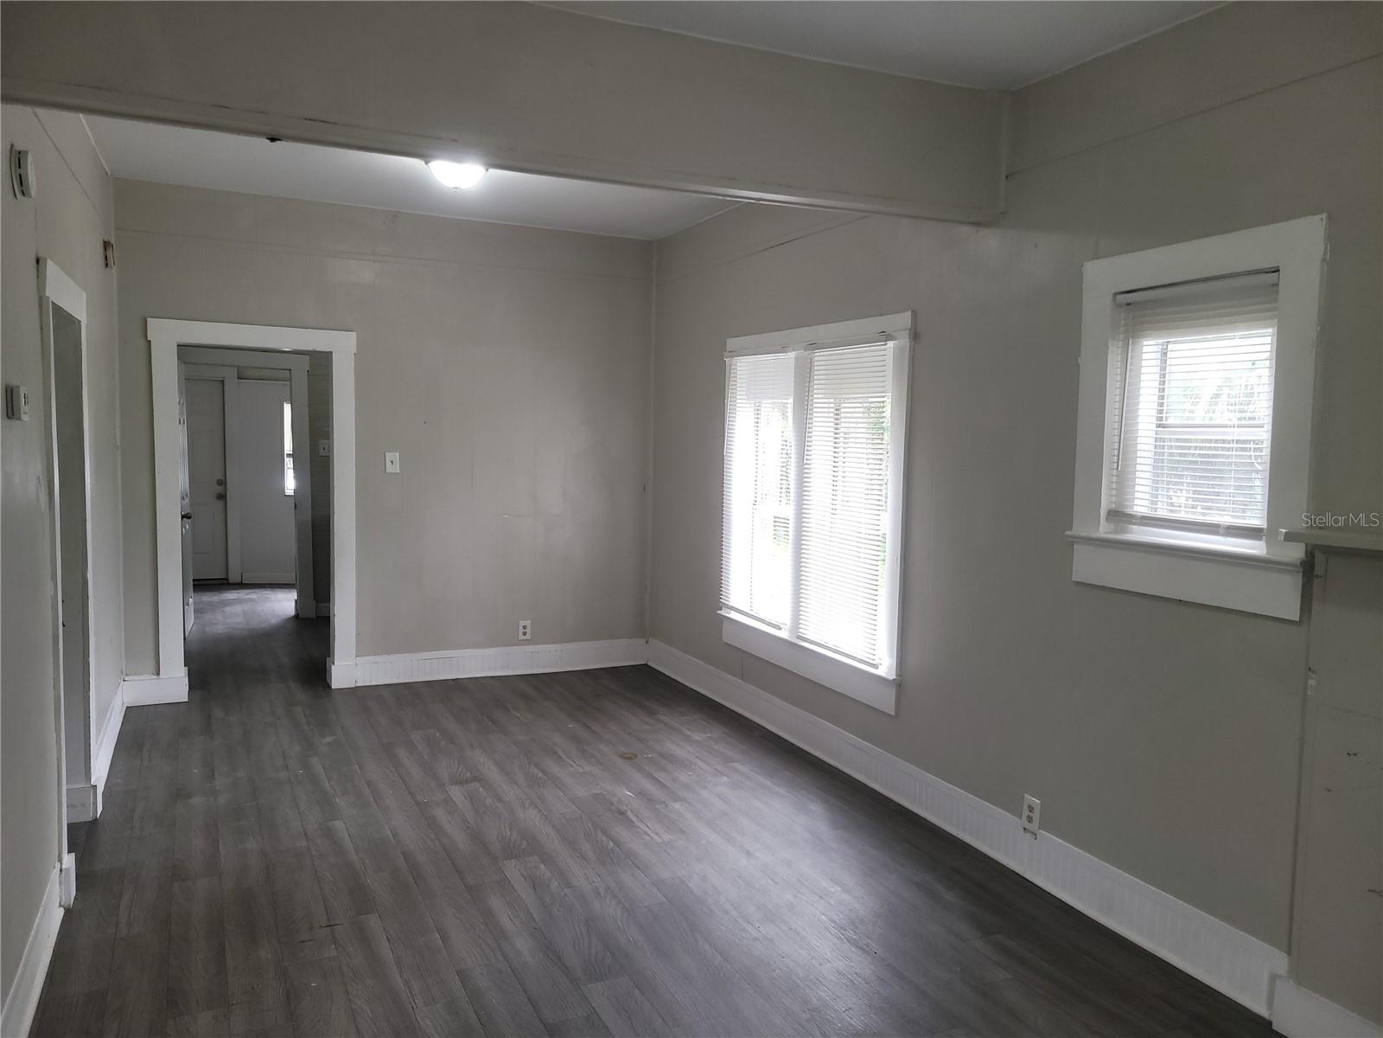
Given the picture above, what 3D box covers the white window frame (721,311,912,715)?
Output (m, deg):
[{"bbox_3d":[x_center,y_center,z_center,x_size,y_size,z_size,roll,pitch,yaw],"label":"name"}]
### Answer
[{"bbox_3d":[0.547,-0.086,5.135,0.084,1.702,1.746,-1,5,-24],"label":"white window frame"}]

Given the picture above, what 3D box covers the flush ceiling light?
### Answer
[{"bbox_3d":[-1.143,-1.645,5.019,0.305,0.140,0.305,-1,5,-24],"label":"flush ceiling light"}]

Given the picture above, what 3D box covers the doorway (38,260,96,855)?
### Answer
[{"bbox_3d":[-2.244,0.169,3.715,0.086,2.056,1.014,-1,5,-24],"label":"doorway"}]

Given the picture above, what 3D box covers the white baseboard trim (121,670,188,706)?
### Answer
[{"bbox_3d":[-3.008,0.947,5.846,0.320,0.181,0.050,-1,5,-24],"label":"white baseboard trim"}]

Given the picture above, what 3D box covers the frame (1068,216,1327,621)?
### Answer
[{"bbox_3d":[1.477,-0.286,3.105,0.109,1.055,0.850,-1,5,-24],"label":"frame"}]

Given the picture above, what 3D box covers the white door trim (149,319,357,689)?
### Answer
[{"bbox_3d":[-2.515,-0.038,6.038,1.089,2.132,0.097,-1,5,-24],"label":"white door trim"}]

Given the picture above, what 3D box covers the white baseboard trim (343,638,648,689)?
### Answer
[{"bbox_3d":[-1.205,0.914,6.680,1.962,0.181,0.037,-1,5,-24],"label":"white baseboard trim"}]

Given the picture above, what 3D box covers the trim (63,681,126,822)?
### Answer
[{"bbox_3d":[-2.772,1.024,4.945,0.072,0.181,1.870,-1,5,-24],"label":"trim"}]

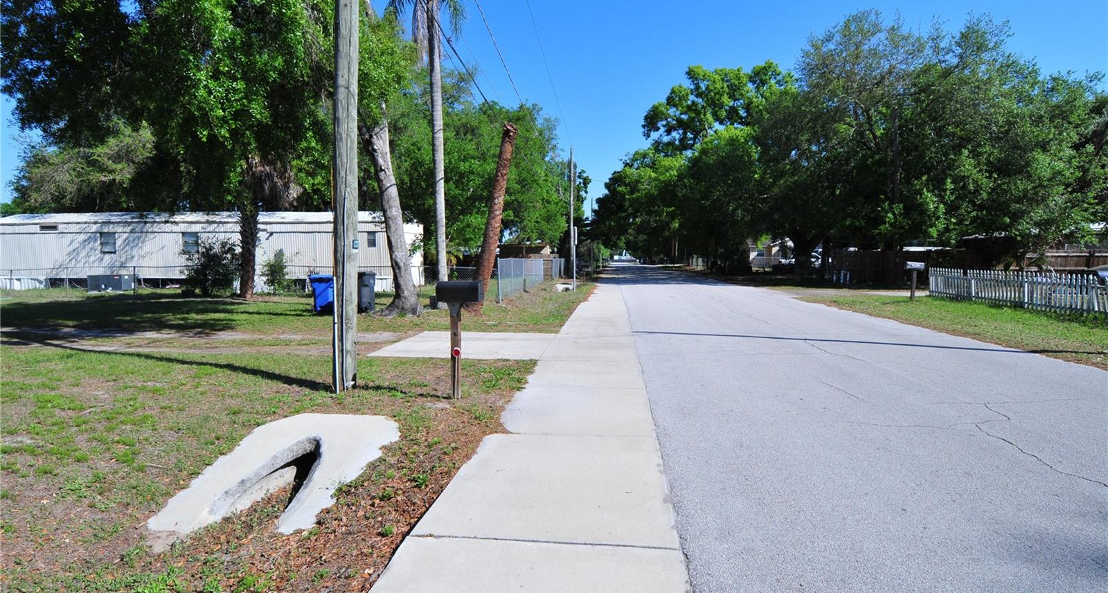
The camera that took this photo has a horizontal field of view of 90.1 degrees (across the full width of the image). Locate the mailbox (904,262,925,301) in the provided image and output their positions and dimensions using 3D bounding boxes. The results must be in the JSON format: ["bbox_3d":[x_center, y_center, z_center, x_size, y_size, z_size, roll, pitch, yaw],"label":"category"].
[{"bbox_3d":[11.500,-0.510,17.650,0.540,1.210,0.220,0,4,6],"label":"mailbox"}]

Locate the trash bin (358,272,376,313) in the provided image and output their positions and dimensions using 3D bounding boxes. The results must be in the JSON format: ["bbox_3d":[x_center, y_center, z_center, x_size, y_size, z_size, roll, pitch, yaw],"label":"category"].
[{"bbox_3d":[-5.550,-0.140,16.250,0.660,1.150,0.780,-2,4,-22],"label":"trash bin"}]

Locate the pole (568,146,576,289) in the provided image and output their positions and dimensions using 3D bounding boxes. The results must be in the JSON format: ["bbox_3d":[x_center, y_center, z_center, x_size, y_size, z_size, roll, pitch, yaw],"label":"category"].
[{"bbox_3d":[1.485,-6.670,45.160,0.280,10.450,0.280,0,4,6],"label":"pole"}]

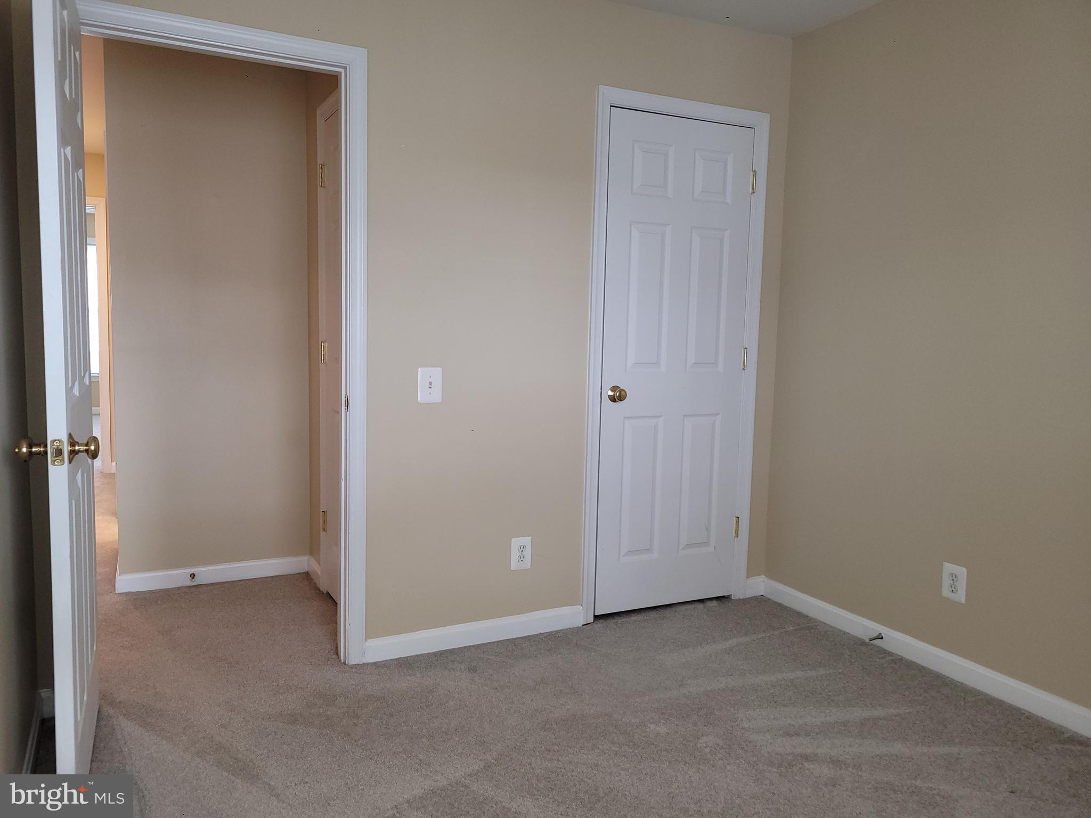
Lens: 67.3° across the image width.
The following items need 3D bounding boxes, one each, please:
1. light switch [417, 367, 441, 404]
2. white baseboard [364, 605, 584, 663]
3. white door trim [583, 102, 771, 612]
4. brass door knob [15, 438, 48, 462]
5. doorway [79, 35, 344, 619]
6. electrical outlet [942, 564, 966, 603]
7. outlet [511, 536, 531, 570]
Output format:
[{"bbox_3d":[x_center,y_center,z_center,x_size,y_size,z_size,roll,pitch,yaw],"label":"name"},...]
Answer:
[{"bbox_3d":[-0.407,-0.084,2.918,0.083,0.125,0.014,-2,6,-27],"label":"light switch"},{"bbox_3d":[-0.243,0.851,3.107,0.884,0.083,0.015,-2,6,-27],"label":"white baseboard"},{"bbox_3d":[0.551,-0.180,3.395,0.843,2.121,0.030,-2,6,-27],"label":"white door trim"},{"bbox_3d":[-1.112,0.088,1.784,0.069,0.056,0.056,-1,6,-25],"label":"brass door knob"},{"bbox_3d":[-1.061,-0.098,2.658,0.770,2.032,0.120,-2,6,-27],"label":"doorway"},{"bbox_3d":[1.431,0.613,2.877,0.010,0.124,0.083,-2,6,-27],"label":"electrical outlet"},{"bbox_3d":[-0.089,0.558,3.155,0.081,0.125,0.010,-2,6,-27],"label":"outlet"}]

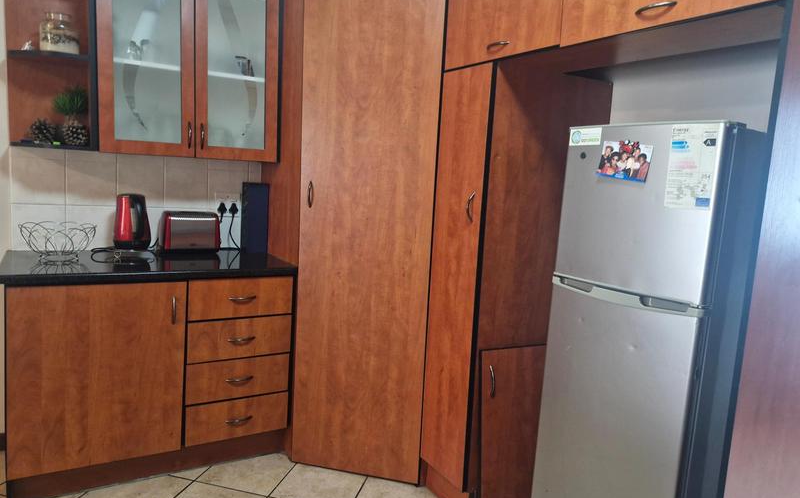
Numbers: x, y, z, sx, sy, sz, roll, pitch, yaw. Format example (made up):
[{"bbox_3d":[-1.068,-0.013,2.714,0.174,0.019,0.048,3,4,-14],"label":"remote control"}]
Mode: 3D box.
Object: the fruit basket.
[{"bbox_3d":[-1.469,-0.033,2.285,0.280,0.148,0.280,-1,8,-31],"label":"fruit basket"}]

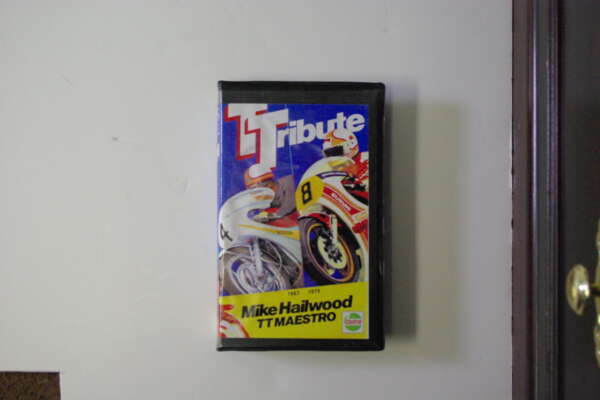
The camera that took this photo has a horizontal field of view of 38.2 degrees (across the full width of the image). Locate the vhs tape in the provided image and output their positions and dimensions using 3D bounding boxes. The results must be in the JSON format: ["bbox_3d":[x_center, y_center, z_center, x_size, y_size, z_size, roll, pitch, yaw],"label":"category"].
[{"bbox_3d":[0.001,0.012,0.661,0.125,0.030,0.203,0,90,-1],"label":"vhs tape"}]

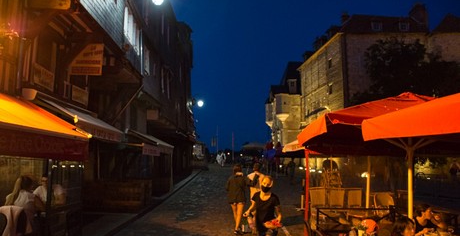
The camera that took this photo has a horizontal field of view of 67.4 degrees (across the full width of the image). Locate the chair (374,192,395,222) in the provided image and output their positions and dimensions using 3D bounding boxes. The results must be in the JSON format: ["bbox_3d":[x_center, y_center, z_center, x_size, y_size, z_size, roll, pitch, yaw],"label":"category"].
[{"bbox_3d":[3.840,2.260,8.600,0.510,0.870,0.540,1,-6,-10],"label":"chair"}]

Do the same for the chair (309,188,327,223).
[{"bbox_3d":[2.190,2.200,8.500,0.470,0.920,0.550,0,-6,0],"label":"chair"}]

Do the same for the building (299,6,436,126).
[{"bbox_3d":[13.600,-2.400,37.300,8.800,15.800,14.500,0,-6,-3],"label":"building"}]

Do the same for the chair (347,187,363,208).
[{"bbox_3d":[3.100,2.220,8.550,0.470,0.920,0.550,0,-6,0],"label":"chair"}]

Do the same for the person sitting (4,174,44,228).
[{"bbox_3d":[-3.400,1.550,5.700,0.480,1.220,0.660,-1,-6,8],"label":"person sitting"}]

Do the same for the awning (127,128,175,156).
[{"bbox_3d":[-3.520,1.060,15.500,1.350,0.850,3.300,0,-6,0],"label":"awning"}]

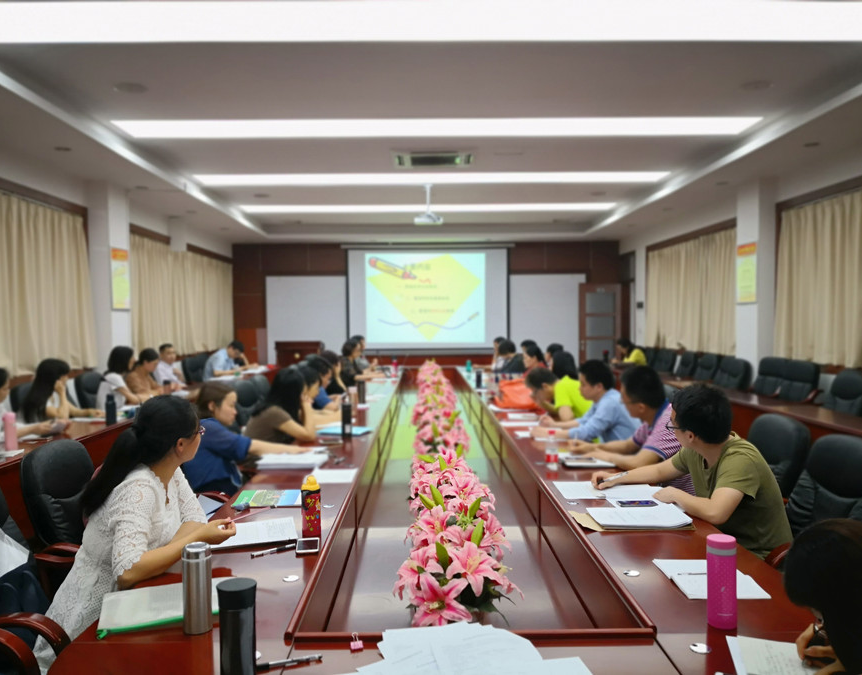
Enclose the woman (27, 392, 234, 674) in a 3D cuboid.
[{"bbox_3d":[-0.866,0.804,2.071,0.700,1.230,0.540,0,1,12],"label":"woman"}]

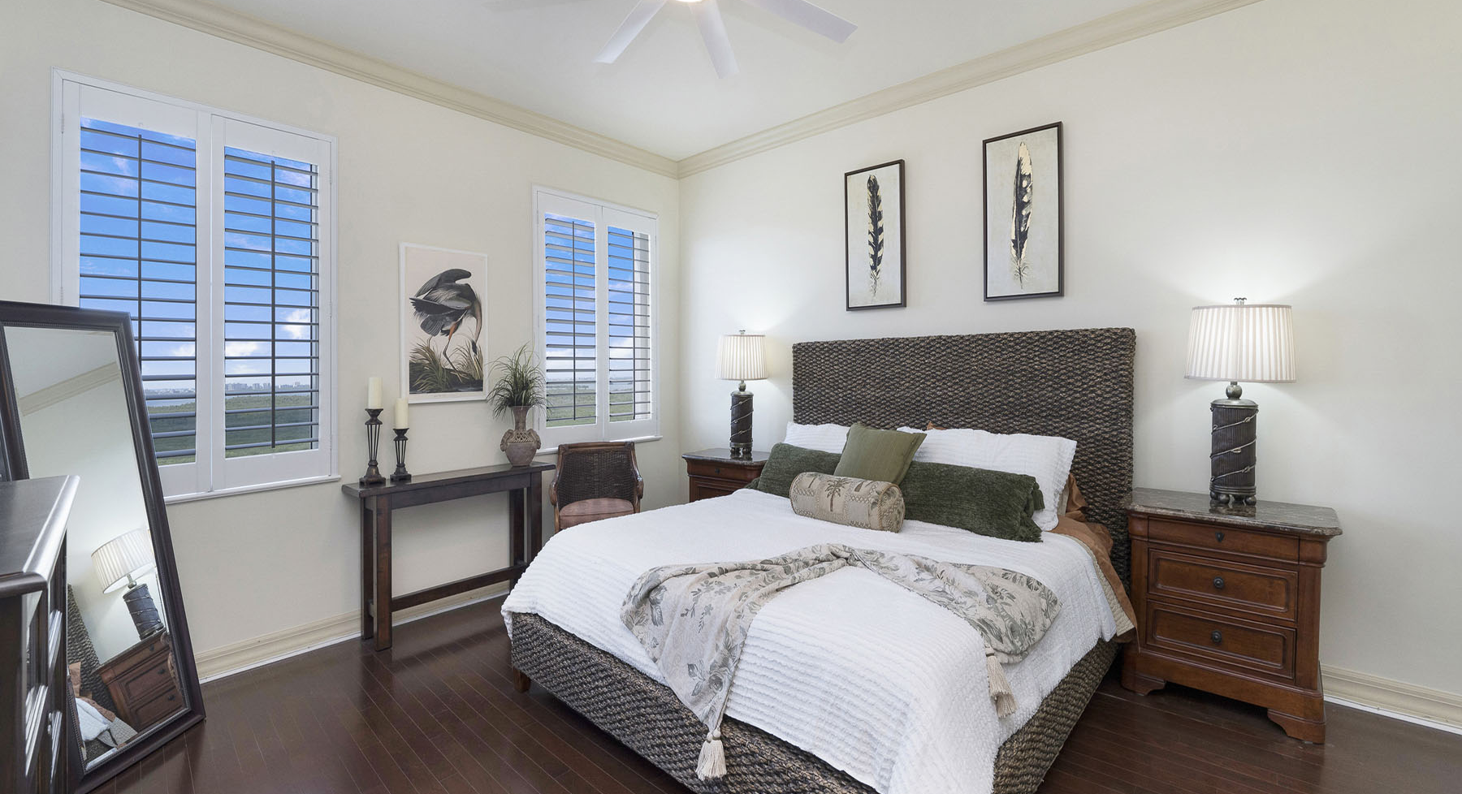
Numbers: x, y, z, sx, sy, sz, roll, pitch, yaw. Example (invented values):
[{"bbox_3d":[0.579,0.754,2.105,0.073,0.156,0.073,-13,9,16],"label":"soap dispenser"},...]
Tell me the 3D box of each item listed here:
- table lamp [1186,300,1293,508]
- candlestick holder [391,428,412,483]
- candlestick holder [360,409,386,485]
[{"bbox_3d":[2.226,0.023,2.501,0.370,0.904,0.370,2,4,41],"label":"table lamp"},{"bbox_3d":[-1.865,0.325,3.208,0.083,0.295,0.083,2,4,41],"label":"candlestick holder"},{"bbox_3d":[-1.942,0.269,3.074,0.095,0.403,0.095,2,4,41],"label":"candlestick holder"}]

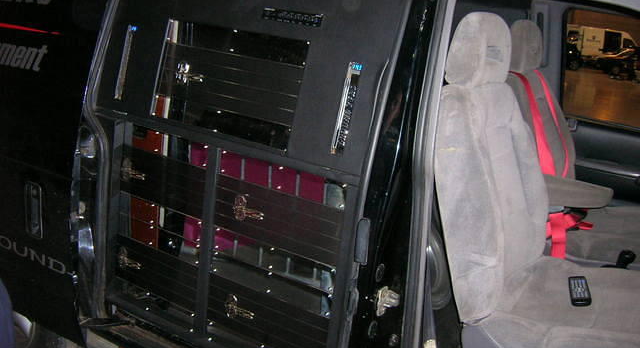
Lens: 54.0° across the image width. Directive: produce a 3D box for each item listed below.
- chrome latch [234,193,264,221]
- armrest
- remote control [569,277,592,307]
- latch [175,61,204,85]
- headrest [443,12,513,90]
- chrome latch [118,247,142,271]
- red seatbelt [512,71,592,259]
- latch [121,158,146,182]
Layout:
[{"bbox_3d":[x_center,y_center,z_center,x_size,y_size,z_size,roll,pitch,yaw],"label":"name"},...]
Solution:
[{"bbox_3d":[-0.202,0.100,1.775,0.093,0.067,0.025,16,18,26],"label":"chrome latch"},{"bbox_3d":[0.866,0.053,2.238,0.310,0.090,0.085,16,18,26],"label":"armrest"},{"bbox_3d":[0.758,0.343,1.832,0.052,0.020,0.170,-4,14,18],"label":"remote control"},{"bbox_3d":[-0.376,-0.287,1.826,0.093,0.067,0.025,16,7,26],"label":"latch"},{"bbox_3d":[0.452,-0.354,1.803,0.125,0.205,0.255,9,15,28],"label":"headrest"},{"bbox_3d":[-0.618,0.279,2.050,0.093,0.067,0.025,16,18,26],"label":"chrome latch"},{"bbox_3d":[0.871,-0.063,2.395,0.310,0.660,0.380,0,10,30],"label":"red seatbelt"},{"bbox_3d":[-0.585,-0.006,1.972,0.093,0.067,0.025,16,18,26],"label":"latch"}]

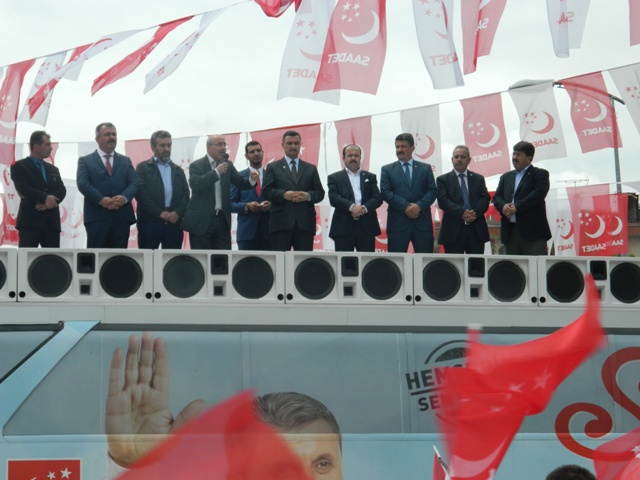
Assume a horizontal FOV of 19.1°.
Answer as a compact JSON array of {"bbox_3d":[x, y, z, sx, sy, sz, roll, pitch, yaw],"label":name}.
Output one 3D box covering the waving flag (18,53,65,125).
[{"bbox_3d":[-2.163,-1.178,14.900,0.380,0.630,0.130,0,-25,47],"label":"waving flag"}]

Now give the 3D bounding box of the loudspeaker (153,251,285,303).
[{"bbox_3d":[-0.934,0.340,16.886,1.175,0.460,0.450,1,-6,-11],"label":"loudspeaker"}]

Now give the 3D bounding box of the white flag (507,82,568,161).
[{"bbox_3d":[2.192,-1.179,19.100,0.500,0.800,0.140,-15,-9,27],"label":"white flag"}]

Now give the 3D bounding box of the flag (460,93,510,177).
[{"bbox_3d":[1.679,-1.059,19.300,0.480,0.810,0.130,-12,-10,27],"label":"flag"}]

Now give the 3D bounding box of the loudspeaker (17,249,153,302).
[{"bbox_3d":[-1.983,0.330,16.014,1.120,0.440,0.440,1,-9,-10],"label":"loudspeaker"}]

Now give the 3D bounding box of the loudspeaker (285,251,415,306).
[{"bbox_3d":[0.217,0.364,17.119,1.175,0.460,0.450,1,-6,-11],"label":"loudspeaker"}]

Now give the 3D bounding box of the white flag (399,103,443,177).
[{"bbox_3d":[1.054,-0.988,19.700,0.460,0.800,0.130,-8,-10,28],"label":"white flag"}]

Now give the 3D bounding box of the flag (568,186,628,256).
[{"bbox_3d":[3.364,-0.187,23.000,0.660,0.930,0.140,-4,-7,20],"label":"flag"}]

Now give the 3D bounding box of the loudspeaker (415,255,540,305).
[{"bbox_3d":[1.368,0.388,17.352,1.175,0.460,0.450,1,-6,-11],"label":"loudspeaker"}]

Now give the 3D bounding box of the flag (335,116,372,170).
[{"bbox_3d":[0.355,-0.898,20.000,0.440,0.770,0.130,-5,-10,28],"label":"flag"}]

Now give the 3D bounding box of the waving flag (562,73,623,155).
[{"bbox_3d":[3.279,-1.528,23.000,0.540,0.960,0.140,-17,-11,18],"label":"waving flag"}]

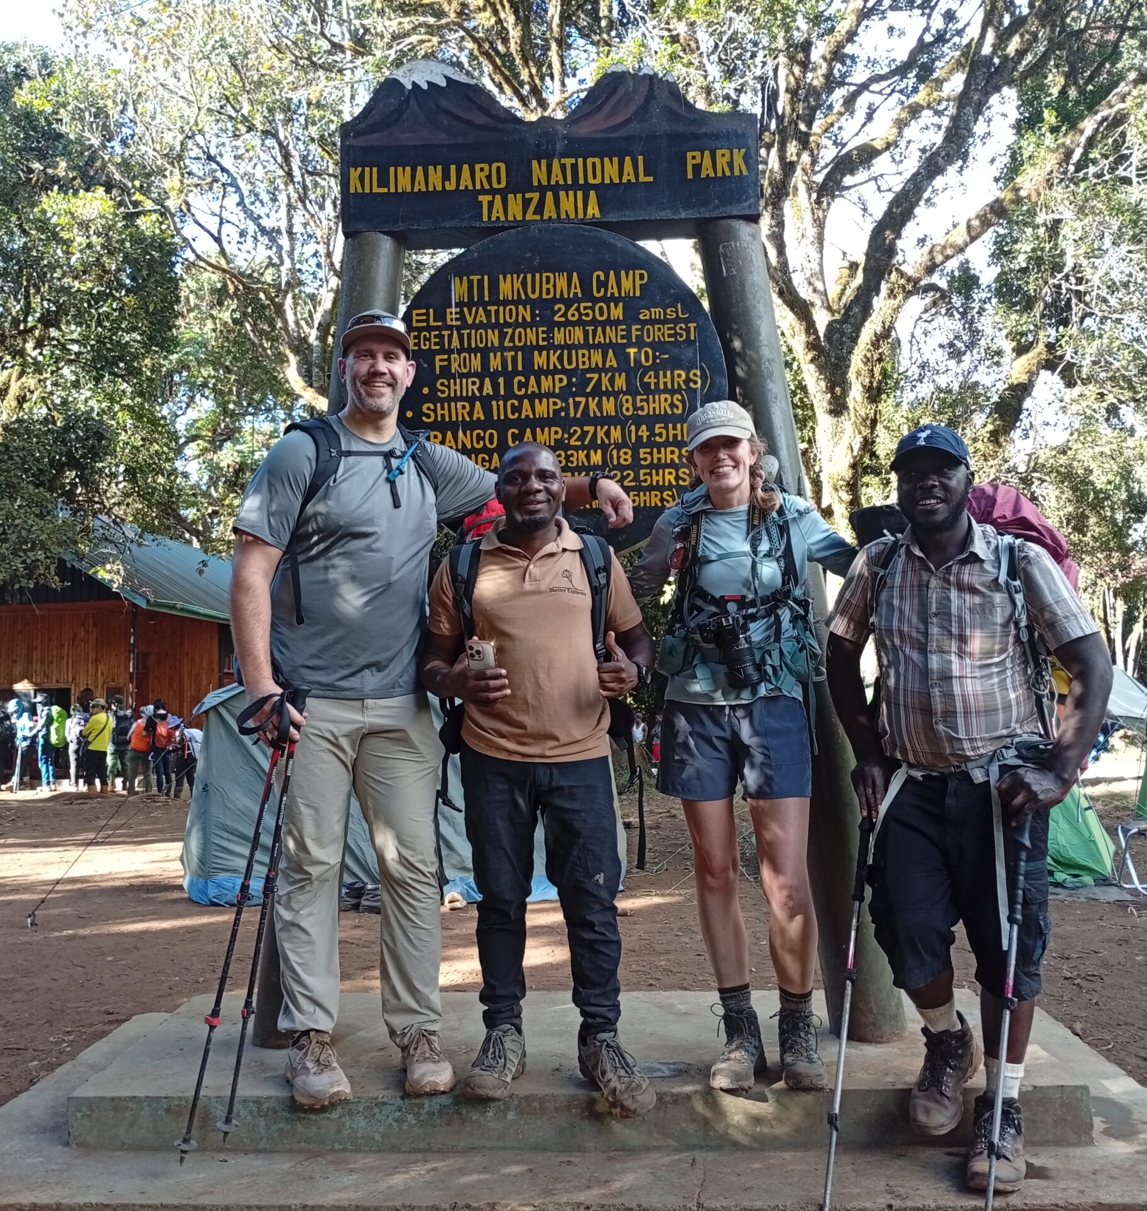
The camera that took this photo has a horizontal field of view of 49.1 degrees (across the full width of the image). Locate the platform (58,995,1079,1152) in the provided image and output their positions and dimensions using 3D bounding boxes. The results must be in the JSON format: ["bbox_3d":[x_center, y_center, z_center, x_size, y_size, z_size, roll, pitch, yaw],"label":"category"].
[{"bbox_3d":[0.016,1.260,3.477,2.447,0.131,0.962,-1,-4,1],"label":"platform"}]

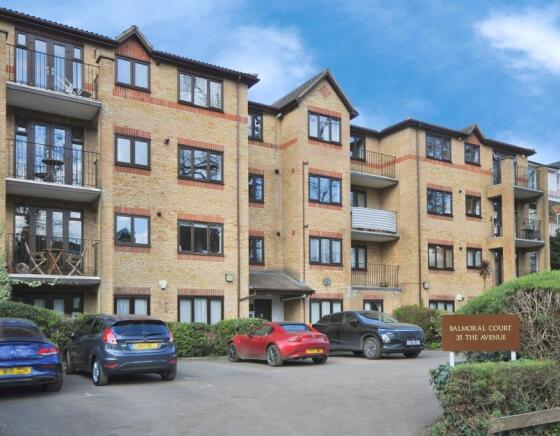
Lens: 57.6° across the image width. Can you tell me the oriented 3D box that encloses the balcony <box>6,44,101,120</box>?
[{"bbox_3d":[-6.730,-3.925,15.095,2.460,1.250,1.360,3,-6,-30],"label":"balcony"}]

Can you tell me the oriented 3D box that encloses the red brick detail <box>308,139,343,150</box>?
[{"bbox_3d":[1.936,-3.147,22.035,1.750,0.220,0.100,4,-8,-29],"label":"red brick detail"}]

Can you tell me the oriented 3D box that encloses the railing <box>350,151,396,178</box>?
[{"bbox_3d":[4.451,-2.524,24.561,3.078,1.030,0.120,3,-6,-31],"label":"railing"}]

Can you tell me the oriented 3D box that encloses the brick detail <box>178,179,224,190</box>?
[{"bbox_3d":[-2.750,-1.153,17.796,1.737,0.220,0.100,6,-10,-32],"label":"brick detail"}]

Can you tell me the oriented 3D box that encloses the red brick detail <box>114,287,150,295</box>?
[{"bbox_3d":[-4.831,2.412,16.685,1.230,0.230,0.100,4,-8,-29],"label":"red brick detail"}]

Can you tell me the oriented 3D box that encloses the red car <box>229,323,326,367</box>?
[{"bbox_3d":[-0.110,3.840,15.750,1.740,1.235,3.920,6,-10,-34],"label":"red car"}]

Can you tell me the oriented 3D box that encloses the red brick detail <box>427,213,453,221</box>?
[{"bbox_3d":[7.865,-0.004,25.168,1.801,0.190,0.120,3,-6,-31],"label":"red brick detail"}]

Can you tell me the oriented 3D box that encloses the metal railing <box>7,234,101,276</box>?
[{"bbox_3d":[-6.697,1.134,15.047,2.500,1.100,0.850,4,-8,-29],"label":"metal railing"}]

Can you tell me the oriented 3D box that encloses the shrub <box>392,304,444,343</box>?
[{"bbox_3d":[5.842,4.513,21.500,1.900,1.700,1.300,3,-6,-30],"label":"shrub"}]

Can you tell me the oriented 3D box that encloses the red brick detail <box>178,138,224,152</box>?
[{"bbox_3d":[-2.926,-2.676,18.920,1.824,0.235,0.120,3,-6,-31],"label":"red brick detail"}]

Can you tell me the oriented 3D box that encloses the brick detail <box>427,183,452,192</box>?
[{"bbox_3d":[7.912,-1.477,25.340,1.837,0.225,0.120,3,-6,-31],"label":"brick detail"}]

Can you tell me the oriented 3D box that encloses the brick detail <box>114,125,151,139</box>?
[{"bbox_3d":[-4.934,-2.806,16.985,1.230,0.235,0.100,4,-8,-29],"label":"brick detail"}]

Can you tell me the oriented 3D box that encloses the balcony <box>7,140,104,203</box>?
[{"bbox_3d":[-6.730,-1.348,15.095,2.460,1.250,1.360,3,-6,-30],"label":"balcony"}]

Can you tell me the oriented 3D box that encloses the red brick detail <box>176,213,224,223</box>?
[{"bbox_3d":[-2.902,0.002,18.674,1.789,0.230,0.120,3,-6,-31],"label":"red brick detail"}]

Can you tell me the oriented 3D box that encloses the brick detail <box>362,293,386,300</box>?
[{"bbox_3d":[4.292,3.596,23.200,1.250,0.230,0.100,3,-6,-30],"label":"brick detail"}]

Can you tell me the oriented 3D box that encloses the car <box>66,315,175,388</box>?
[{"bbox_3d":[-4.090,3.160,12.750,1.760,1.480,3.970,6,-10,-35],"label":"car"}]

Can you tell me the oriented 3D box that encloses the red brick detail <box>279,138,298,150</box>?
[{"bbox_3d":[0.356,-3.173,22.034,0.100,0.230,1.478,6,-10,-32],"label":"red brick detail"}]

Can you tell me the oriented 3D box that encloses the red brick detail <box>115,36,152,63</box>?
[{"bbox_3d":[-4.893,-5.688,17.032,1.180,0.880,0.120,6,-10,-32],"label":"red brick detail"}]

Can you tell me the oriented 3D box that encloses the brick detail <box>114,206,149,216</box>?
[{"bbox_3d":[-4.905,-0.210,16.950,1.220,0.240,0.100,3,-6,-30],"label":"brick detail"}]

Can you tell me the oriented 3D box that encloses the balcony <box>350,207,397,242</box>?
[{"bbox_3d":[4.102,0.283,24.064,3.000,1.280,1.400,4,-8,-29],"label":"balcony"}]

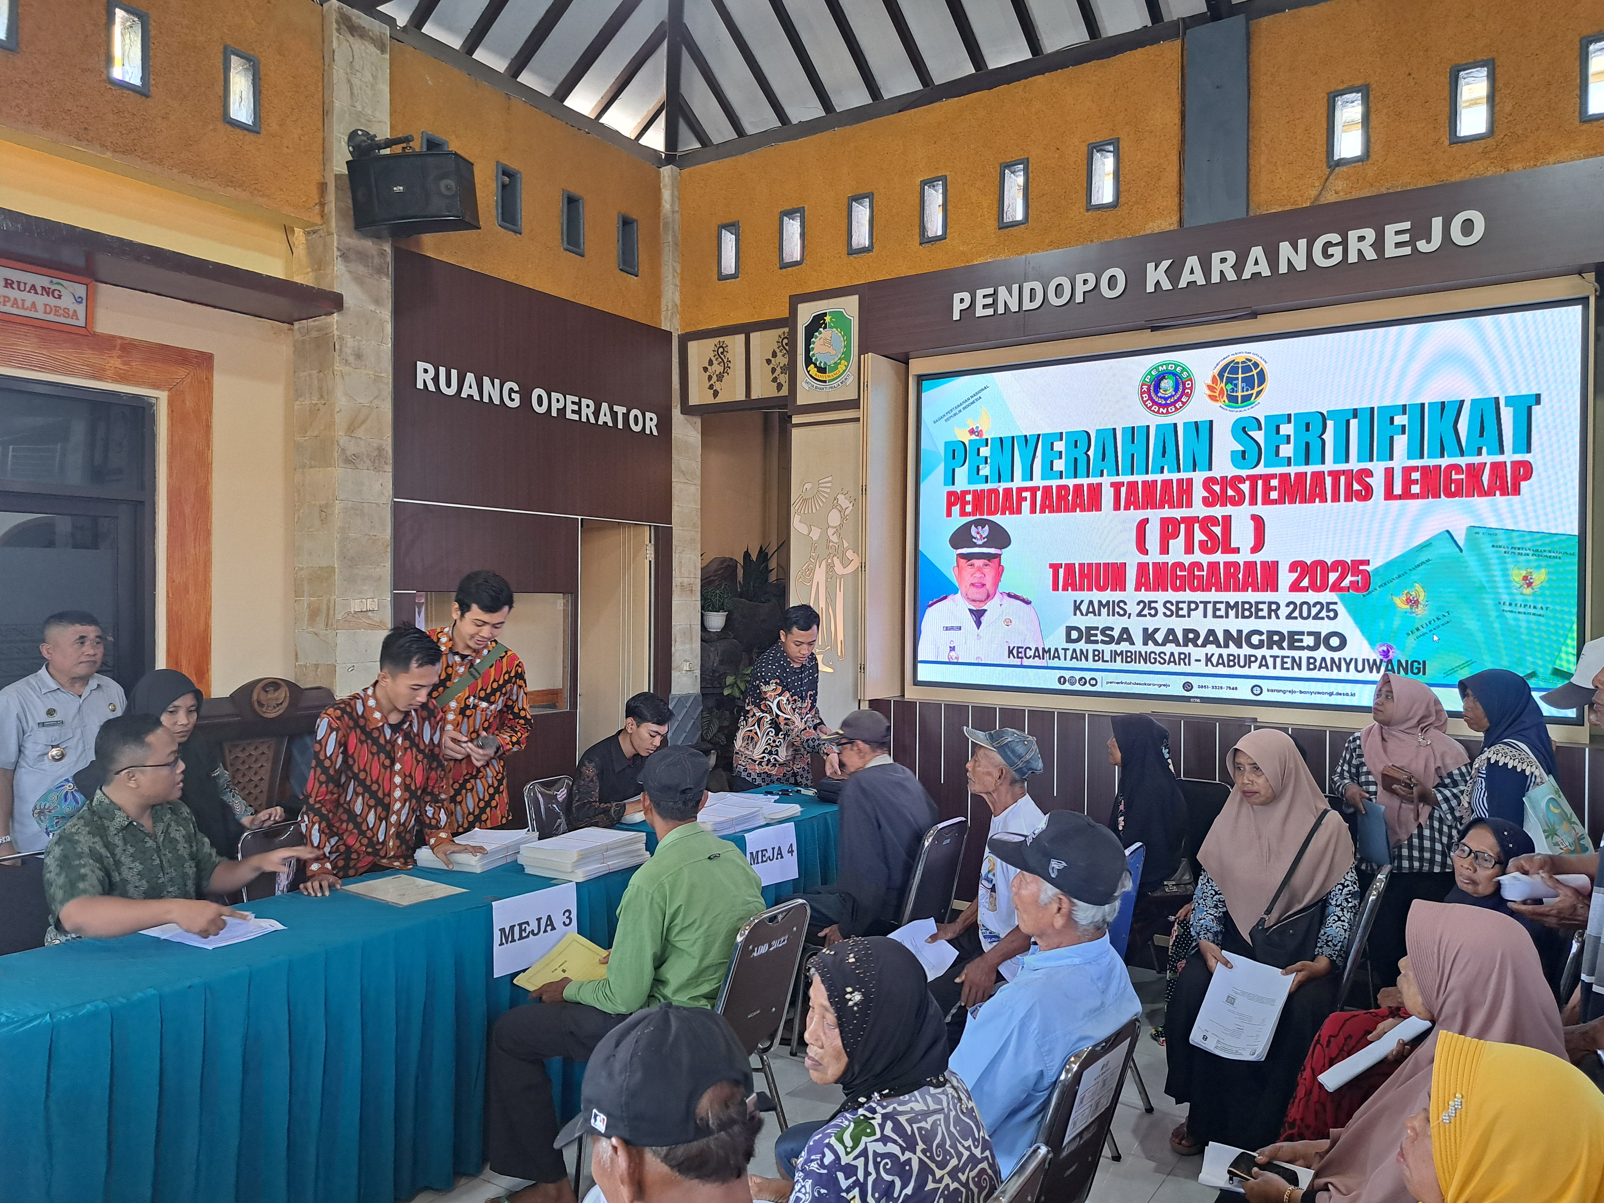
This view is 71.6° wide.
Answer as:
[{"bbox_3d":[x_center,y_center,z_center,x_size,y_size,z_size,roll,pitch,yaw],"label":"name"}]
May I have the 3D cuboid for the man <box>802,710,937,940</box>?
[{"bbox_3d":[0.167,1.015,4.067,0.740,1.240,0.500,1,0,34],"label":"man"}]

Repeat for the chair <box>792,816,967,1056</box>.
[{"bbox_3d":[0.288,1.211,4.000,0.550,0.850,0.420,1,0,34],"label":"chair"}]

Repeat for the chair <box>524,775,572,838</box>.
[{"bbox_3d":[-0.898,1.193,4.672,0.500,0.870,0.450,1,1,29],"label":"chair"}]

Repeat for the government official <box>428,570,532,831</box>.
[{"bbox_3d":[-1.203,0.763,4.180,0.490,1.740,0.360,0,1,-29],"label":"government official"}]

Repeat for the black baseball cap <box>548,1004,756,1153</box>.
[{"bbox_3d":[-0.192,0.567,1.360,0.265,0.155,0.175,-6,-3,33],"label":"black baseball cap"}]

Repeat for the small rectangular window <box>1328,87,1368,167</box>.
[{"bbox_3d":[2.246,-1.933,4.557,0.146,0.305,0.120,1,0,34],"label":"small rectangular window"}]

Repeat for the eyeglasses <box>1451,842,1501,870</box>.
[{"bbox_3d":[1.665,0.617,2.690,0.130,0.042,0.138,-1,5,-18],"label":"eyeglasses"}]

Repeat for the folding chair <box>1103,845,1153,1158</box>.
[{"bbox_3d":[0.828,1.210,3.522,0.480,0.830,0.430,1,0,34],"label":"folding chair"}]

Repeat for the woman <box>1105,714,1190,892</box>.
[{"bbox_3d":[1.237,1.039,4.470,0.680,1.200,0.500,1,1,34],"label":"woman"}]

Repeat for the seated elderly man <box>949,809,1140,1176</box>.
[{"bbox_3d":[0.320,1.017,2.360,0.800,1.290,0.540,1,1,35],"label":"seated elderly man"}]

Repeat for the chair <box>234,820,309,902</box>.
[{"bbox_3d":[-1.561,1.200,3.691,0.550,0.850,0.420,1,0,34],"label":"chair"}]

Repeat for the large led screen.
[{"bbox_3d":[1.854,-0.359,5.166,2.925,1.648,0.100,1,0,34],"label":"large led screen"}]

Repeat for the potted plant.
[{"bbox_3d":[-0.563,0.049,7.300,0.210,0.305,0.210,0,0,0],"label":"potted plant"}]

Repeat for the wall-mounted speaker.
[{"bbox_3d":[-1.528,-1.602,4.400,0.432,0.249,0.205,-3,8,5],"label":"wall-mounted speaker"}]

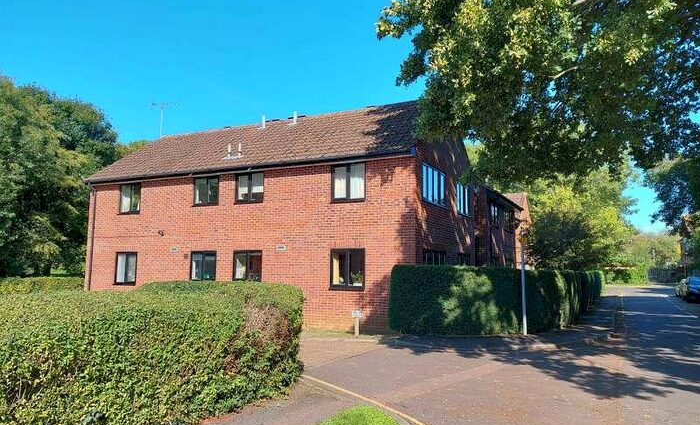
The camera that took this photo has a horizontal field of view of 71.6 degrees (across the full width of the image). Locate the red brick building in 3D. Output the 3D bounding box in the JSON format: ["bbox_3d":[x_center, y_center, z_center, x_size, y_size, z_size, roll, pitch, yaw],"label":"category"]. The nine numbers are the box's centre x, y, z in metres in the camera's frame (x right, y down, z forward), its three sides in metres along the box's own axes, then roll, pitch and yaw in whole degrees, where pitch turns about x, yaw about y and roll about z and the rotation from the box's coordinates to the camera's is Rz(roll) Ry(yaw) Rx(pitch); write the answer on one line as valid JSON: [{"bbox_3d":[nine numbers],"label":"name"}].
[{"bbox_3d":[-0.799,0.377,22.002,14.050,7.910,14.500,-3,-8,25],"label":"red brick building"}]

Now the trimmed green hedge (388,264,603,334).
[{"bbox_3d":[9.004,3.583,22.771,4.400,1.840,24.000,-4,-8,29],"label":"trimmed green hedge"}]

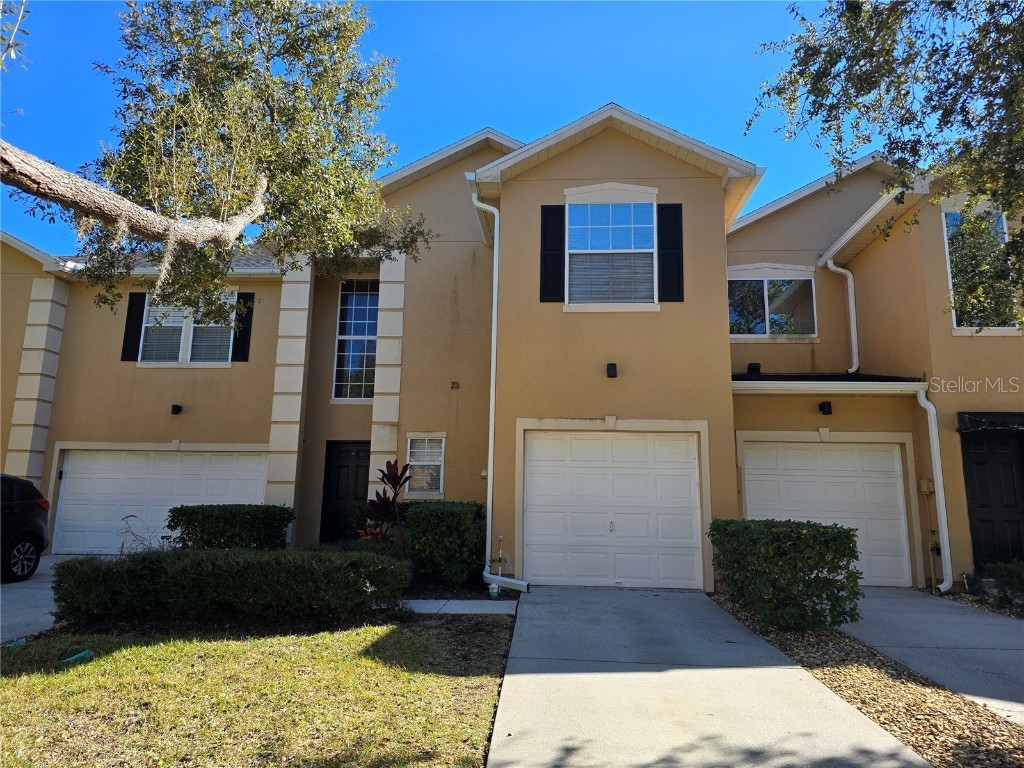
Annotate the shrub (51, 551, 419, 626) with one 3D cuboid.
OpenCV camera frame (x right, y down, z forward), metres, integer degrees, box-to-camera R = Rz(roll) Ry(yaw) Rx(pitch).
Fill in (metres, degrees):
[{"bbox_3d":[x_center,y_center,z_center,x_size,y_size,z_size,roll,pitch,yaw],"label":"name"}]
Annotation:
[{"bbox_3d":[-2.996,2.246,7.646,3.600,0.700,0.850,2,-10,-4],"label":"shrub"}]

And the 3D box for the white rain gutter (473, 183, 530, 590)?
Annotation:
[{"bbox_3d":[-0.161,-0.078,9.613,0.880,5.720,0.550,0,-10,4],"label":"white rain gutter"}]

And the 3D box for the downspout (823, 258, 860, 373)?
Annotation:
[{"bbox_3d":[6.083,-1.234,12.522,0.440,2.130,0.130,0,-10,3],"label":"downspout"}]

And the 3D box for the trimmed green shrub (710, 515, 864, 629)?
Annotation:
[{"bbox_3d":[3.129,2.166,7.984,1.150,1.100,1.700,0,-10,4],"label":"trimmed green shrub"}]

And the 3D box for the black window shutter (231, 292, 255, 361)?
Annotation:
[{"bbox_3d":[-5.745,-1.226,14.550,0.370,1.525,0.045,0,-10,4],"label":"black window shutter"}]

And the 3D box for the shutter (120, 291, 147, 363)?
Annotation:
[{"bbox_3d":[-8.009,-1.206,14.396,0.385,1.500,0.050,0,-10,3],"label":"shutter"}]

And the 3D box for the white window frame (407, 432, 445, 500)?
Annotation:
[{"bbox_3d":[-1.490,1.420,11.858,0.660,1.140,0.100,0,-10,3],"label":"white window frame"}]

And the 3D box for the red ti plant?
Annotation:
[{"bbox_3d":[-1.917,1.971,10.431,0.600,1.550,0.580,0,-10,3],"label":"red ti plant"}]

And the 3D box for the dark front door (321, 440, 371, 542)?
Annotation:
[{"bbox_3d":[-3.108,2.115,13.051,1.000,2.050,0.080,0,-10,4],"label":"dark front door"}]

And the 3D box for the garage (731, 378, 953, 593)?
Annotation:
[{"bbox_3d":[4.743,1.447,9.954,3.000,3.020,0.300,0,-10,4],"label":"garage"}]

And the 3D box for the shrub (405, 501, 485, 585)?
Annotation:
[{"bbox_3d":[-0.930,2.313,10.064,1.080,1.120,1.000,0,-10,3],"label":"shrub"}]

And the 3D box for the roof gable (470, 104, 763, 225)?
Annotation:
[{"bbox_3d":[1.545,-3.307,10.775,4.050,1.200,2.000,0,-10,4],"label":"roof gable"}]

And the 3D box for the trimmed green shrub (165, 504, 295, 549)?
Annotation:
[{"bbox_3d":[-4.058,2.271,9.826,1.550,1.030,0.850,0,-10,4],"label":"trimmed green shrub"}]

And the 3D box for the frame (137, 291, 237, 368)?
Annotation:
[{"bbox_3d":[-6.884,-1.151,14.367,1.980,1.660,0.100,0,-10,3],"label":"frame"}]

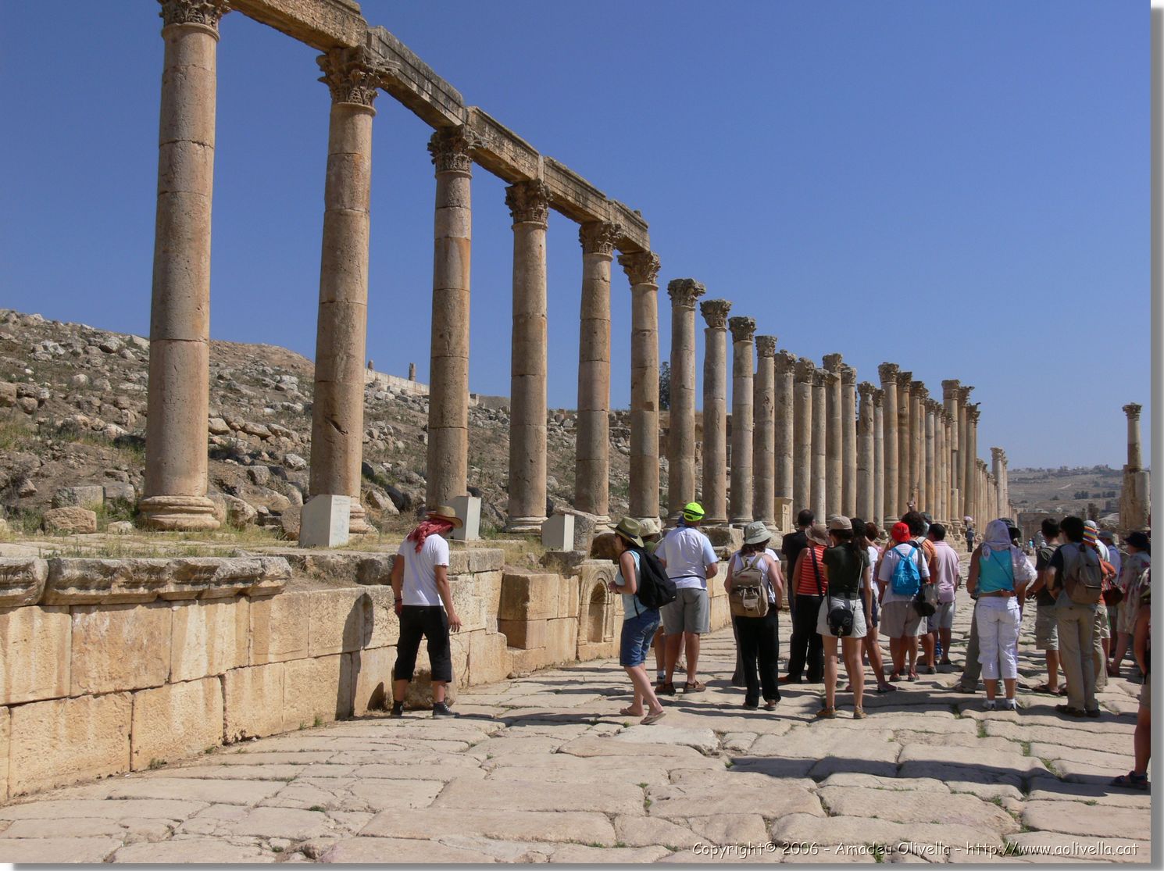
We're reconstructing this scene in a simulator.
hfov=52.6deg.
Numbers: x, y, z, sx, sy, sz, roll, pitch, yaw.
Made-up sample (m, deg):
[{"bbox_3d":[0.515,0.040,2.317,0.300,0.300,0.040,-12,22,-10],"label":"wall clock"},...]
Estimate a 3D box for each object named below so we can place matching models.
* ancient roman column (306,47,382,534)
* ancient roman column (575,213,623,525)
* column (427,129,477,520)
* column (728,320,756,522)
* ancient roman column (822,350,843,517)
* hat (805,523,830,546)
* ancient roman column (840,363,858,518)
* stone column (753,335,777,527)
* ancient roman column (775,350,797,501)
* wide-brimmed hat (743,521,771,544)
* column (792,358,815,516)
[{"bbox_3d":[-3.237,-2.010,16.045,0.900,6.710,0.900,1,-4,0],"label":"ancient roman column"},{"bbox_3d":[0.259,-1.307,25.524,0.950,6.747,0.950,-1,-5,22],"label":"ancient roman column"},{"bbox_3d":[-2.180,-1.843,19.671,0.950,6.776,0.950,1,-4,0],"label":"column"},{"bbox_3d":[5.524,-0.355,40.332,0.970,7.470,0.970,-1,-5,22],"label":"column"},{"bbox_3d":[10.833,0.208,50.774,0.950,7.510,0.950,-1,-5,22],"label":"ancient roman column"},{"bbox_3d":[2.418,1.013,12.100,0.270,0.170,0.310,4,6,-37],"label":"hat"},{"bbox_3d":[13.583,0.645,60.053,1.020,8.270,1.020,-1,-5,22],"label":"ancient roman column"},{"bbox_3d":[6.719,-0.033,43.248,0.950,7.310,0.950,-1,-5,22],"label":"stone column"},{"bbox_3d":[7.983,0.301,46.334,1.000,7.160,1.000,-1,-5,22],"label":"ancient roman column"},{"bbox_3d":[1.520,0.846,10.200,0.270,0.170,0.300,-4,5,41],"label":"wide-brimmed hat"},{"bbox_3d":[8.252,0.299,44.058,0.850,6.485,0.850,-2,-5,25],"label":"column"}]

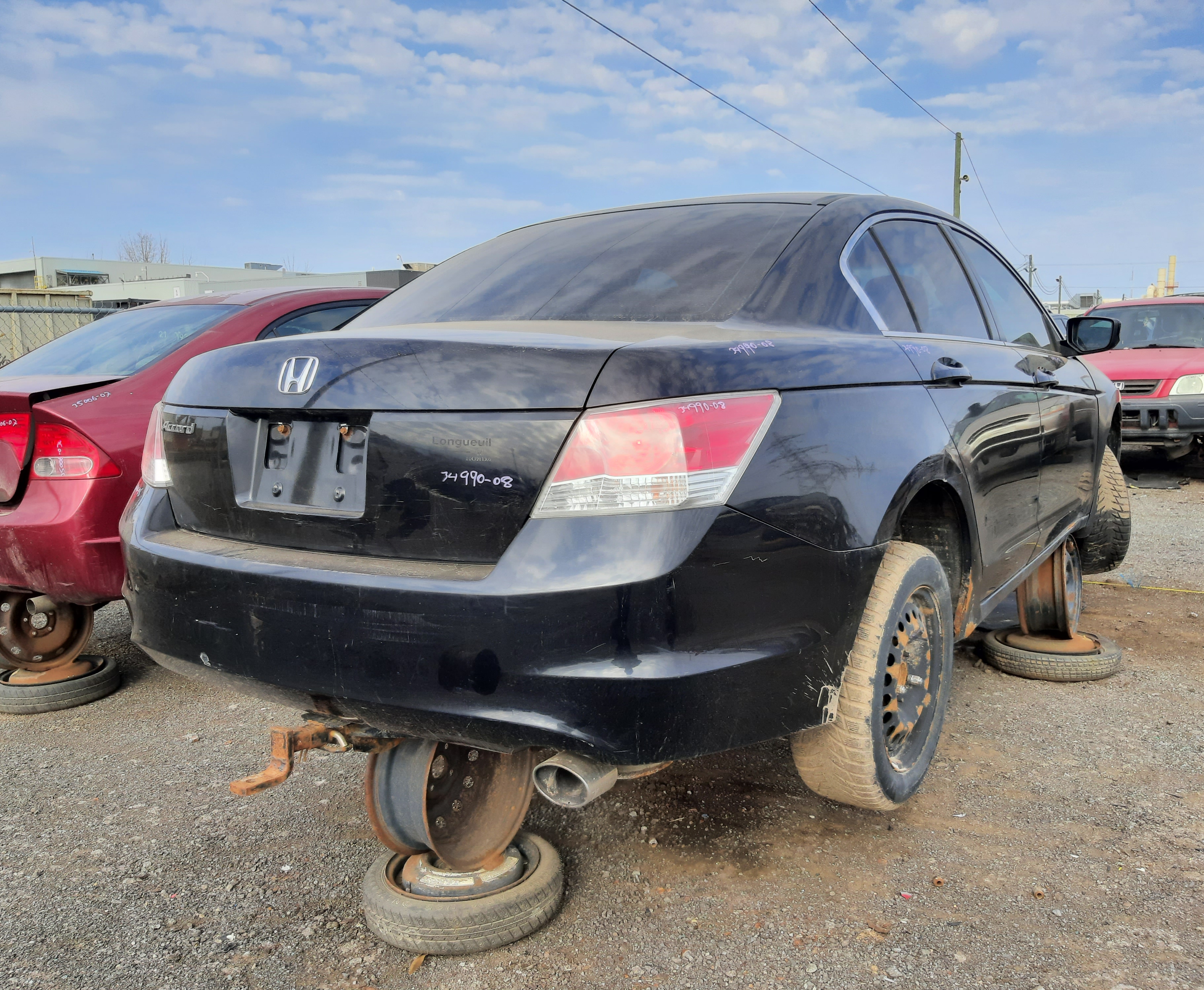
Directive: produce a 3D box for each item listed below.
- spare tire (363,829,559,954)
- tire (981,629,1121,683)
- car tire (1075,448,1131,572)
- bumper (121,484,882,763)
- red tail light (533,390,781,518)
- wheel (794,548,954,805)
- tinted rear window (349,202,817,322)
[{"bbox_3d":[-0.358,1.012,2.585,0.506,0.130,0.506,-1,7,0],"label":"spare tire"},{"bbox_3d":[1.975,0.692,4.370,0.558,0.110,0.558,4,8,34],"label":"tire"},{"bbox_3d":[2.283,0.060,4.720,0.215,0.650,0.650,-4,7,6],"label":"car tire"},{"bbox_3d":[-0.401,0.180,2.169,1.820,0.480,0.760,4,9,34],"label":"bumper"},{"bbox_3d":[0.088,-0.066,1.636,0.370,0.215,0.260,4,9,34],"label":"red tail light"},{"bbox_3d":[0.673,0.433,2.430,0.215,0.650,0.650,5,9,35],"label":"wheel"},{"bbox_3d":[-0.059,-0.601,2.598,1.180,0.100,0.800,4,35,34],"label":"tinted rear window"}]

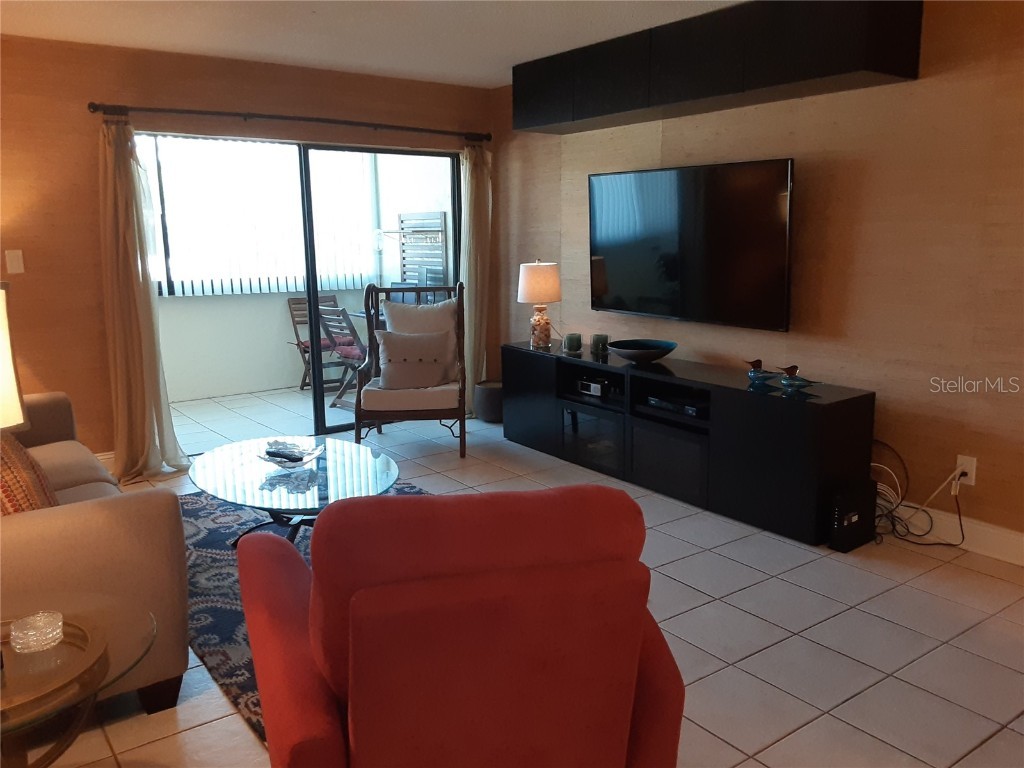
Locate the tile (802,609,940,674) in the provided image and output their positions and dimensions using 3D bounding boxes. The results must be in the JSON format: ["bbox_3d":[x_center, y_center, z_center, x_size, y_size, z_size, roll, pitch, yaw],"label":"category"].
[{"bbox_3d":[1.202,0.858,2.684,0.332,0.012,0.332,-7,12,-35],"label":"tile"}]

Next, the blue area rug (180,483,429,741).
[{"bbox_3d":[-0.776,0.737,3.493,1.480,0.010,2.420,-8,13,-35],"label":"blue area rug"}]

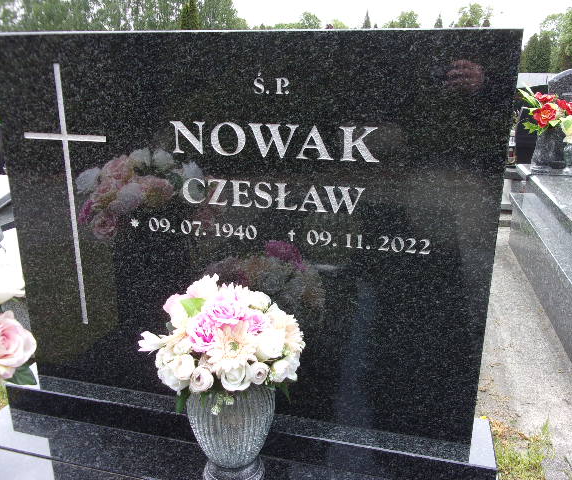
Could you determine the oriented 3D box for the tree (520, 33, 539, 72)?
[{"bbox_3d":[17.358,-12.699,36.830,1.400,4.600,1.400,5,18,13],"label":"tree"}]

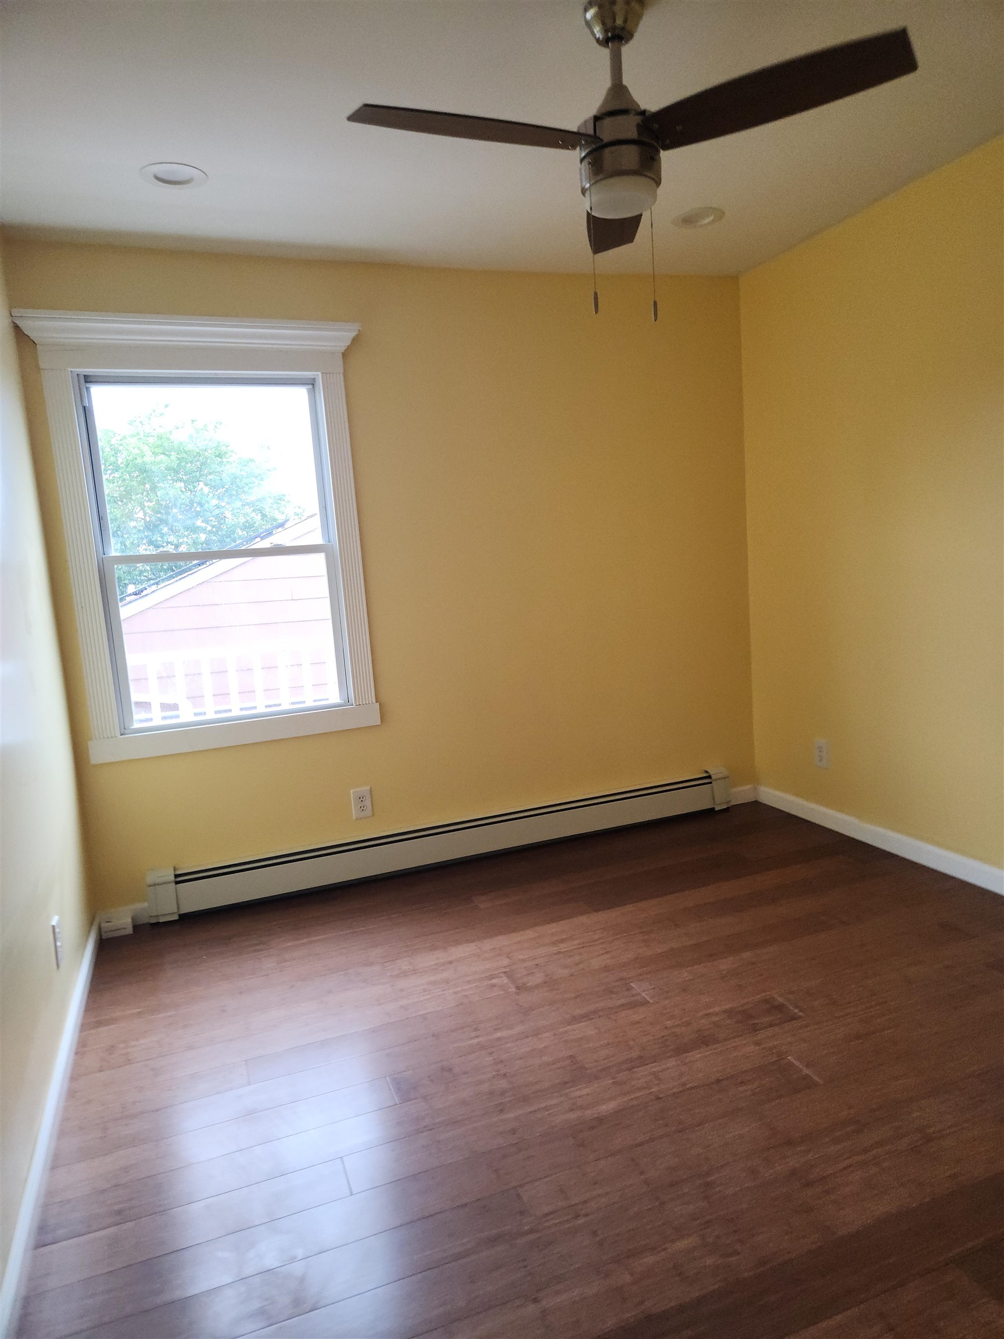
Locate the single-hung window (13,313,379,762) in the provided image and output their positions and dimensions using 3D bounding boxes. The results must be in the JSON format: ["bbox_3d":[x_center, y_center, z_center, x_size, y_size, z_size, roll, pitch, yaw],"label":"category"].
[{"bbox_3d":[-1.042,-0.489,3.317,1.185,1.571,0.075,-7,8,-21],"label":"single-hung window"}]

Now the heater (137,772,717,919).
[{"bbox_3d":[-0.125,0.717,3.804,2.585,0.183,0.070,-7,8,-21],"label":"heater"}]

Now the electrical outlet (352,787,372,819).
[{"bbox_3d":[-0.570,0.549,3.644,0.079,0.122,0.008,-7,8,-21],"label":"electrical outlet"}]

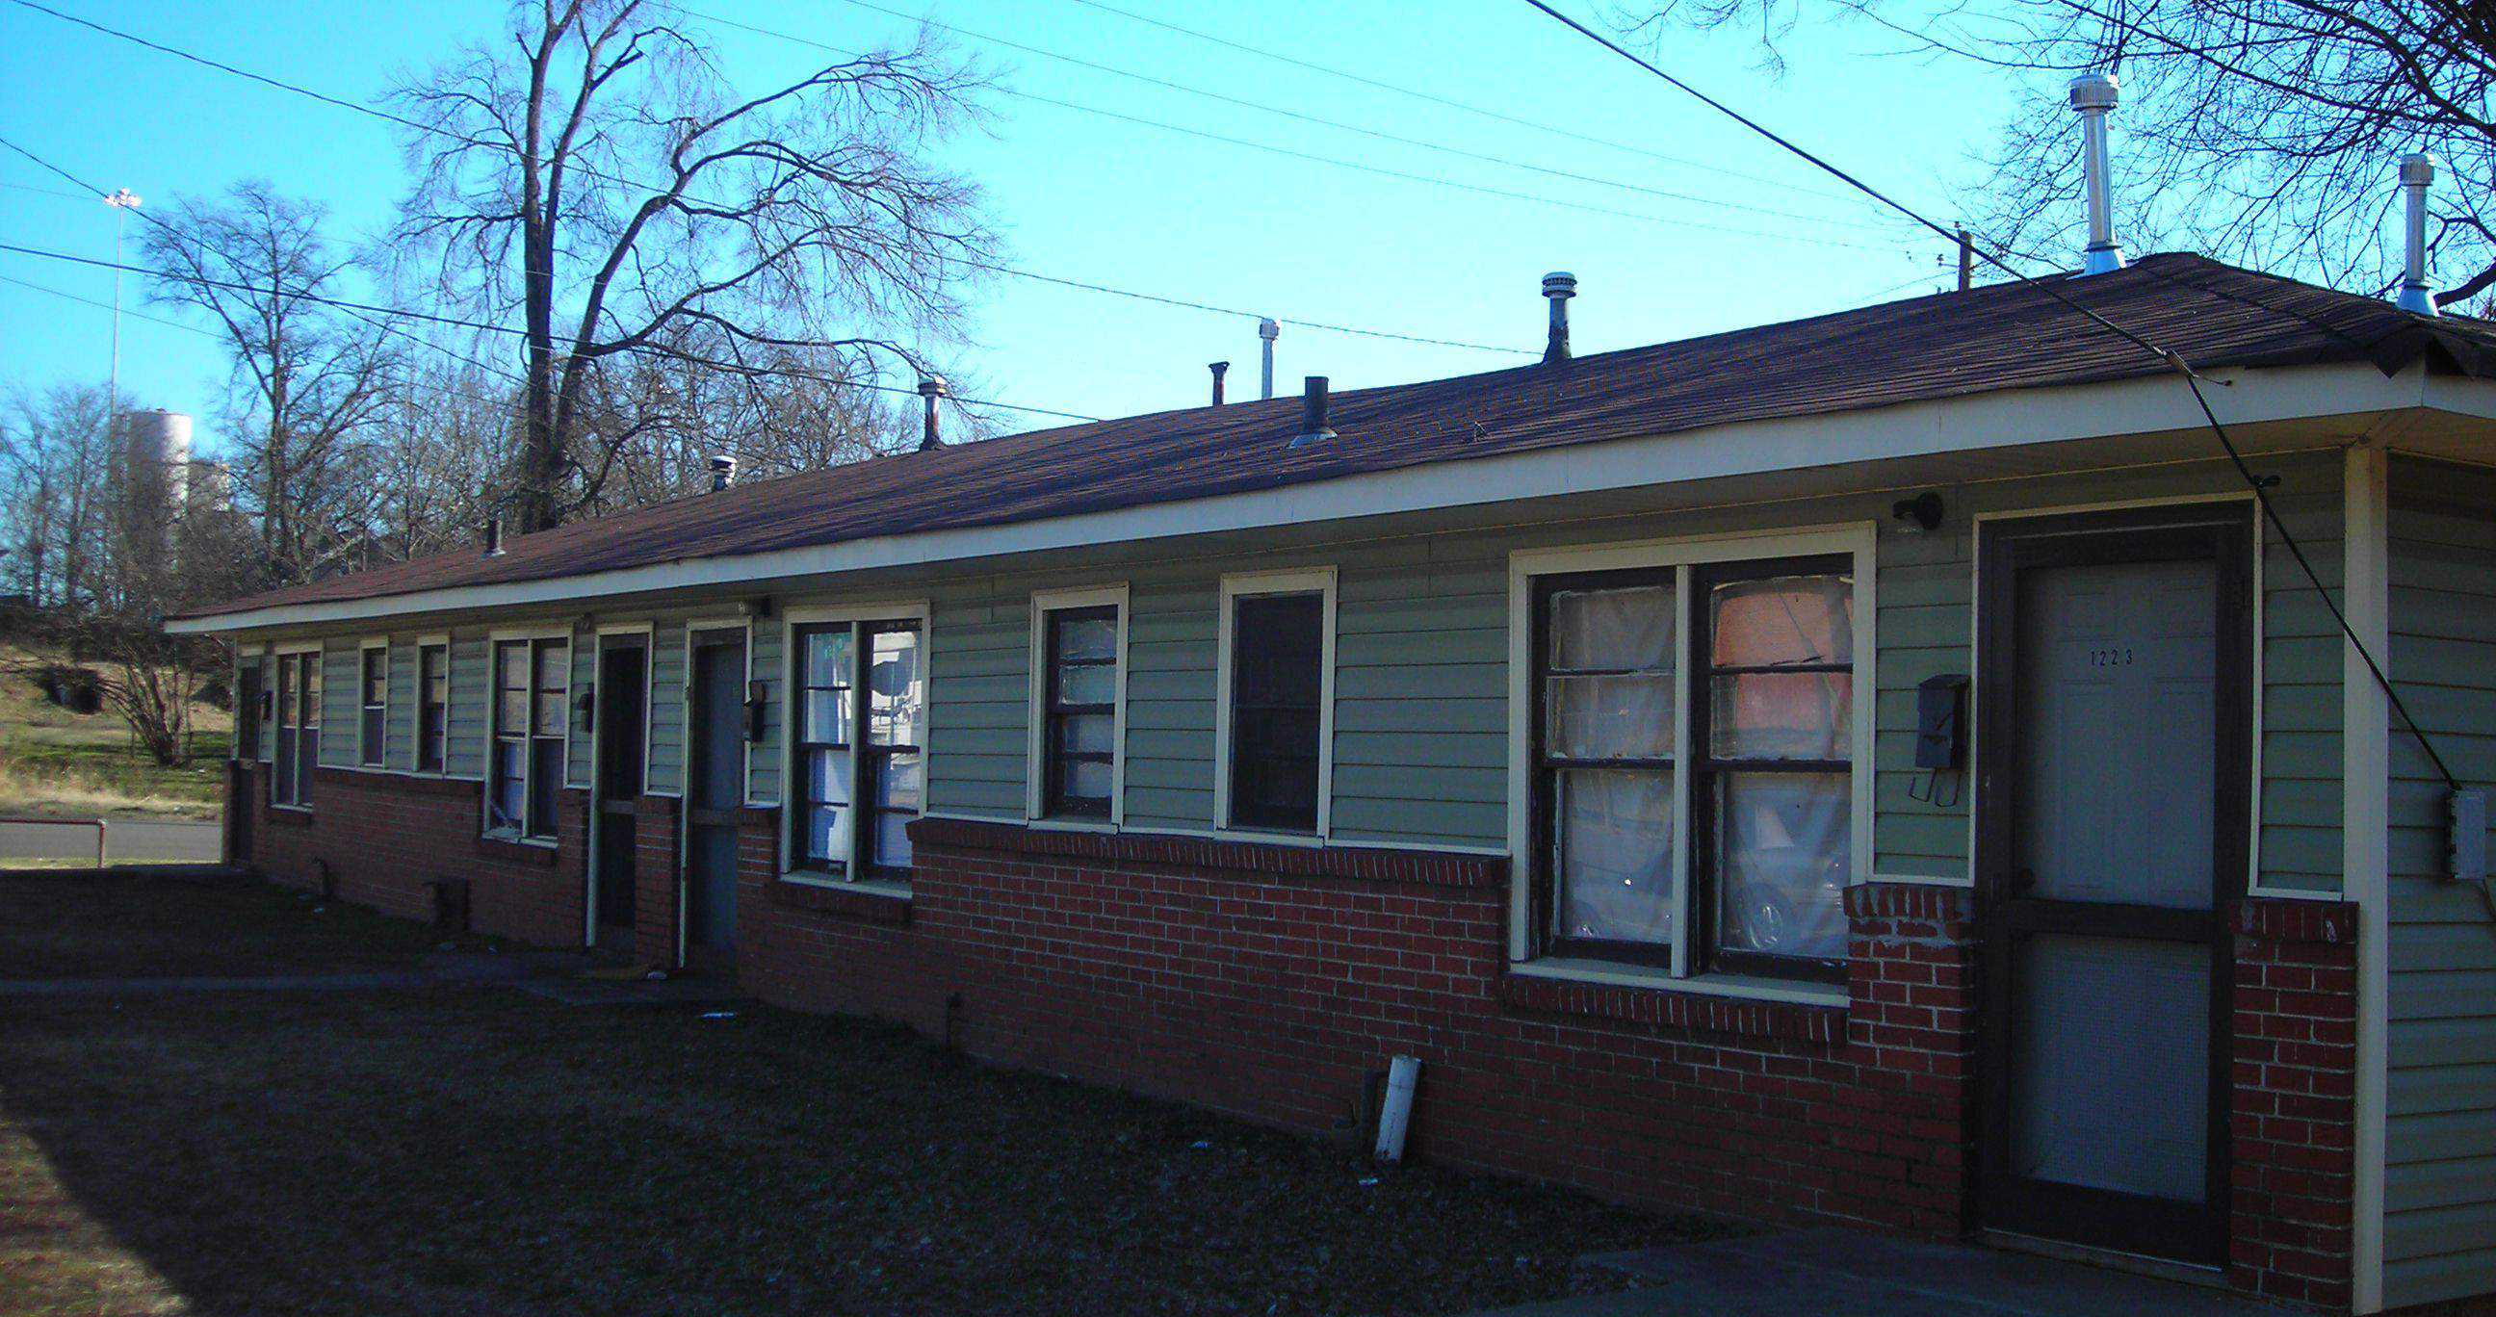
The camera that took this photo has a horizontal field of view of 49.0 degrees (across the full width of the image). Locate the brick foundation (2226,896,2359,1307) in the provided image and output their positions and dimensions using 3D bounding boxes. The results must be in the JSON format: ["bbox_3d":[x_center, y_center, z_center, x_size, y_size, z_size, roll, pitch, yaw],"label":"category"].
[{"bbox_3d":[2.770,1.181,7.283,0.110,1.060,0.340,3,-3,-34],"label":"brick foundation"}]

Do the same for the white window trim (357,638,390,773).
[{"bbox_3d":[-7.308,0.382,22.875,0.100,1.120,0.830,3,-3,-33],"label":"white window trim"}]

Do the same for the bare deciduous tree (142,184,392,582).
[{"bbox_3d":[-23.292,-5.436,65.000,5.900,11.600,5.800,2,-2,-20],"label":"bare deciduous tree"}]

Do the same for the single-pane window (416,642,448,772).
[{"bbox_3d":[-6.460,0.410,21.728,0.061,1.013,0.679,3,-2,-33],"label":"single-pane window"}]

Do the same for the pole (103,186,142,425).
[{"bbox_3d":[-66.330,-12.355,160.000,2.300,30.200,2.300,2,-2,-23],"label":"pole"}]

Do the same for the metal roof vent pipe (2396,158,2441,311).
[{"bbox_3d":[4.591,-1.664,10.747,0.155,0.623,0.155,3,-2,-33],"label":"metal roof vent pipe"}]

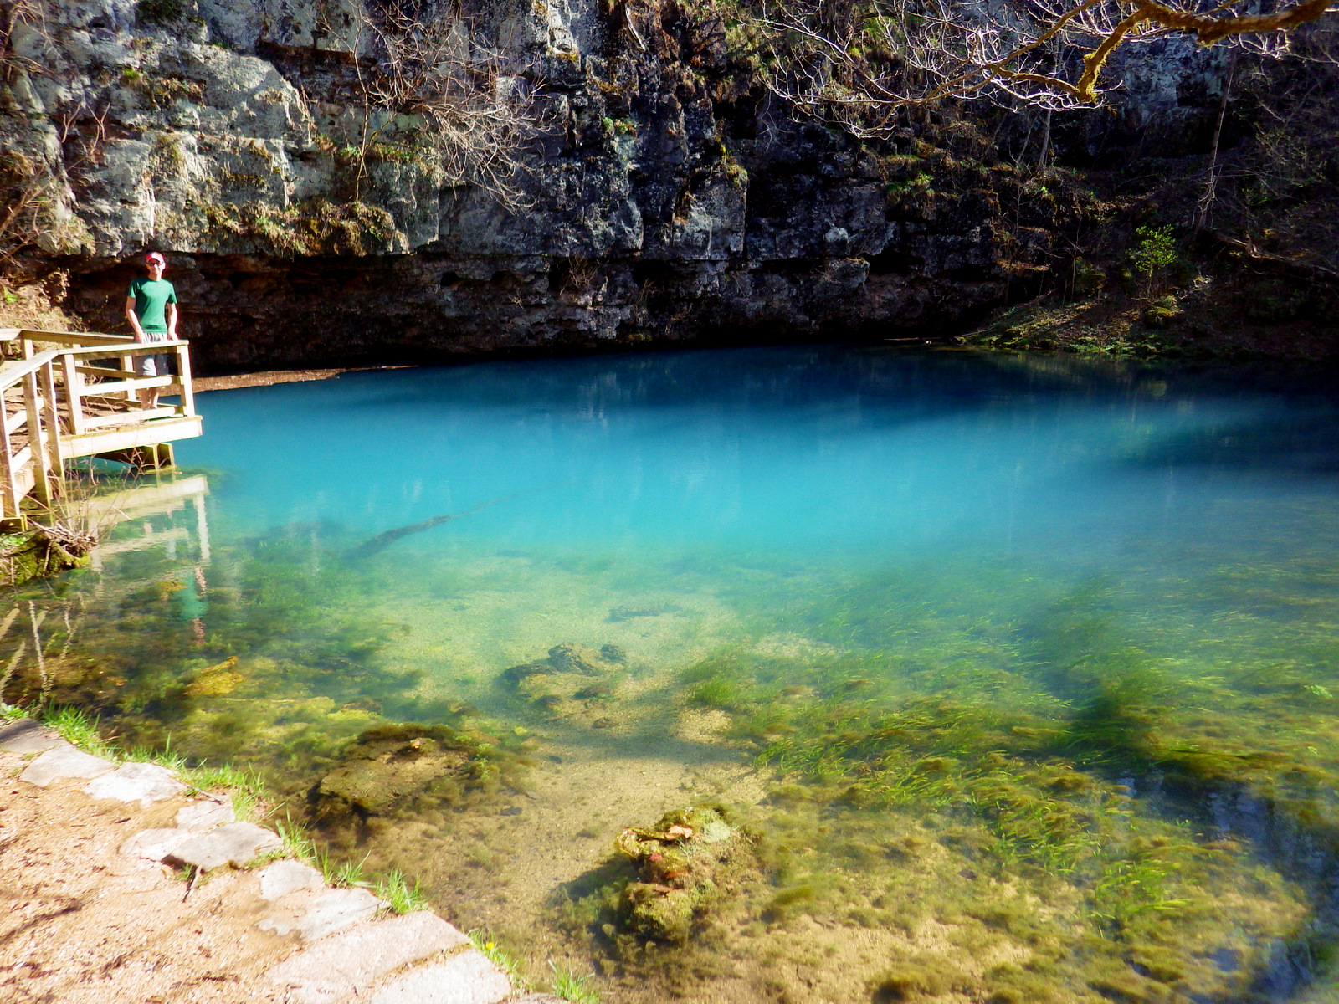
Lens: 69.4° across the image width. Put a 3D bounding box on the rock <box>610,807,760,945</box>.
[{"bbox_3d":[0.058,1.370,3.550,0.520,0.300,0.460,0,13,0],"label":"rock"}]

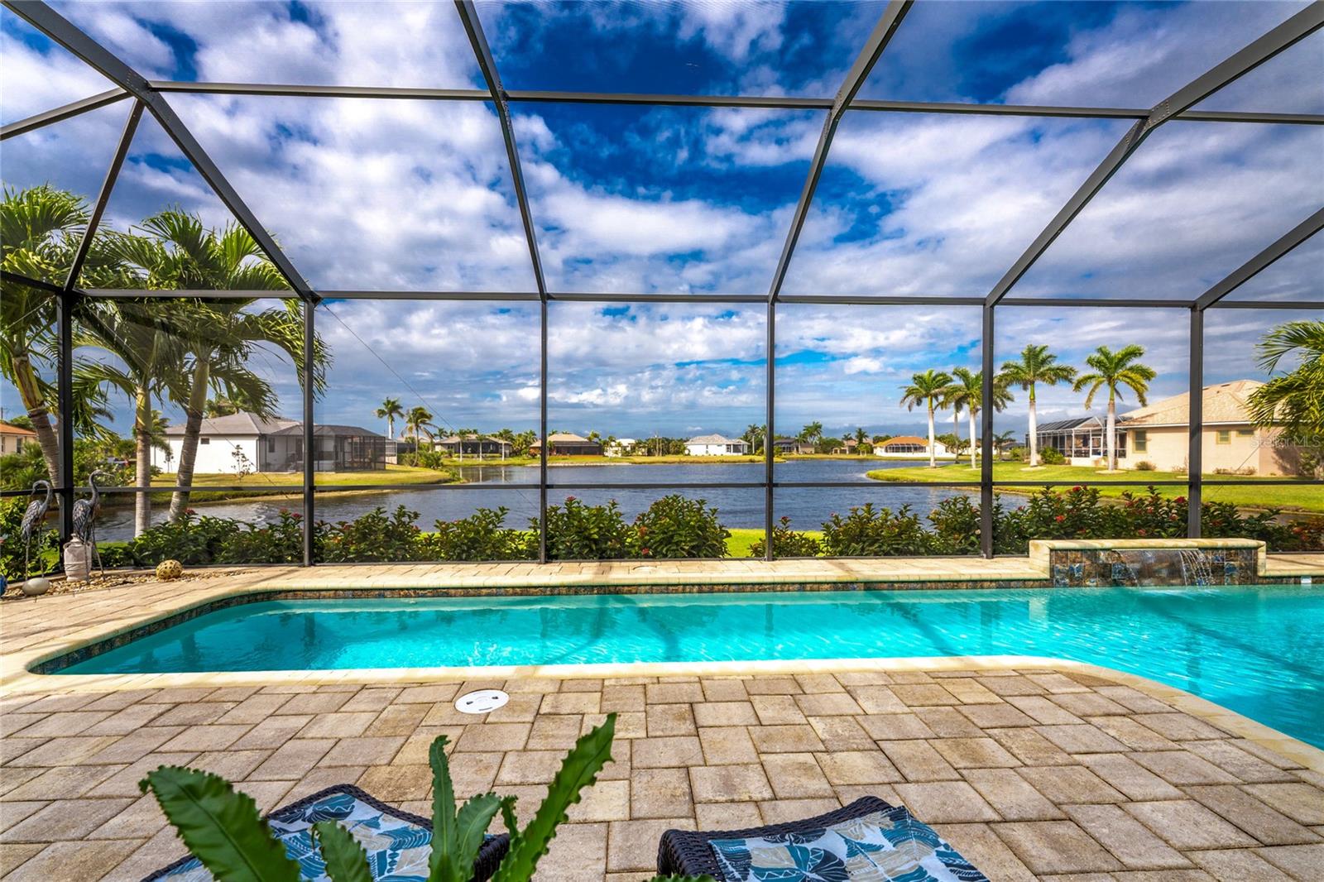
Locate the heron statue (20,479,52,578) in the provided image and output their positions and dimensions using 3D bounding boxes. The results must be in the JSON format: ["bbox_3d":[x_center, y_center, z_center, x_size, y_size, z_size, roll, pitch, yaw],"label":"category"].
[{"bbox_3d":[-5.958,0.866,4.900,0.170,0.990,0.260,0,-1,45],"label":"heron statue"}]

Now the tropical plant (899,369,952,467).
[{"bbox_3d":[24.485,-2.099,47.500,4.900,9.100,4.900,0,0,0],"label":"tropical plant"}]

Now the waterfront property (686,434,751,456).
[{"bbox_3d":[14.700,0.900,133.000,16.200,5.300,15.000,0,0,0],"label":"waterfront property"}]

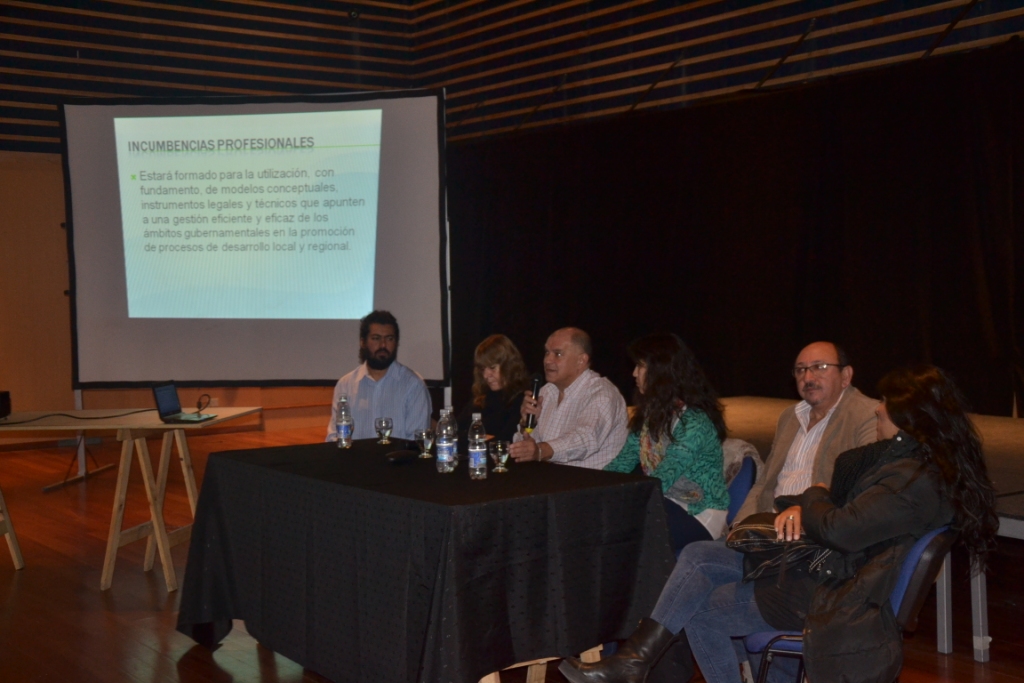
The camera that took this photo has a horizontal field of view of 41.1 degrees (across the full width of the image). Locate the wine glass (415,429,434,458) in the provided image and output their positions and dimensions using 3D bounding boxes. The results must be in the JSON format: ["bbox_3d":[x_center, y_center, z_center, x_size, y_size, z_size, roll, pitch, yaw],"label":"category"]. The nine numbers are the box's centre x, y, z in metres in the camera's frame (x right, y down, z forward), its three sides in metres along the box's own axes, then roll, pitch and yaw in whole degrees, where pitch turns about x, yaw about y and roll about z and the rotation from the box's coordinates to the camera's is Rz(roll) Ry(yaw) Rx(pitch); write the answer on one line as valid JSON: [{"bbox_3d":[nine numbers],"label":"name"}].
[{"bbox_3d":[-0.339,0.399,5.337,0.074,0.107,0.074,0,3,0],"label":"wine glass"}]

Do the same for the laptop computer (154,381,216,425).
[{"bbox_3d":[-1.608,0.297,6.730,0.230,0.192,0.275,0,3,7],"label":"laptop computer"}]

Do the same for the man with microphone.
[{"bbox_3d":[0.118,0.578,5.277,0.760,1.250,0.570,-2,3,-39],"label":"man with microphone"}]

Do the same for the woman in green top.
[{"bbox_3d":[0.459,0.599,4.854,0.780,1.244,0.510,-2,3,-35],"label":"woman in green top"}]

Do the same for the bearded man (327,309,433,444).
[{"bbox_3d":[-0.644,0.521,6.030,0.530,1.299,0.700,1,3,20],"label":"bearded man"}]

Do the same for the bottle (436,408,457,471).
[{"bbox_3d":[-0.241,0.357,4.936,0.064,0.226,0.064,0,3,0],"label":"bottle"}]

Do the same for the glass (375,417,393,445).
[{"bbox_3d":[-0.542,0.377,5.795,0.073,0.108,0.073,0,3,0],"label":"glass"}]

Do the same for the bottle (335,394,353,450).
[{"bbox_3d":[-0.698,0.330,5.662,0.064,0.218,0.064,0,3,0],"label":"bottle"}]

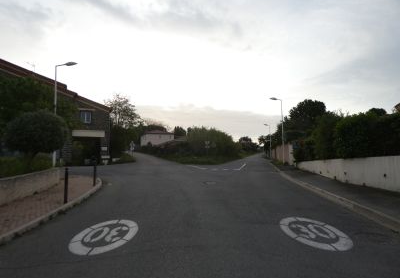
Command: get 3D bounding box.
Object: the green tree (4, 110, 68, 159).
[{"bbox_3d":[-7.465,0.023,12.700,2.950,2.750,2.900,0,-2,0],"label":"green tree"}]

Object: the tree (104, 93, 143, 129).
[{"bbox_3d":[-11.311,-1.996,41.000,5.800,9.500,5.800,0,-2,0],"label":"tree"}]

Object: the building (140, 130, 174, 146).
[{"bbox_3d":[-13.181,0.310,86.000,9.500,6.600,7.500,1,-2,-18],"label":"building"}]

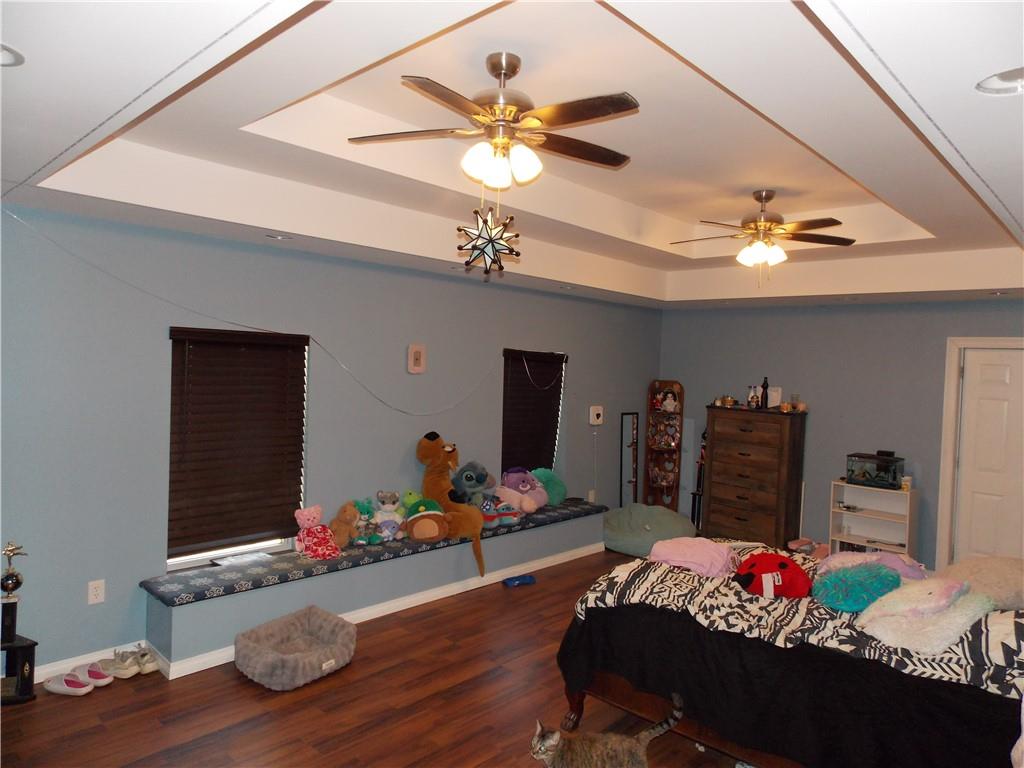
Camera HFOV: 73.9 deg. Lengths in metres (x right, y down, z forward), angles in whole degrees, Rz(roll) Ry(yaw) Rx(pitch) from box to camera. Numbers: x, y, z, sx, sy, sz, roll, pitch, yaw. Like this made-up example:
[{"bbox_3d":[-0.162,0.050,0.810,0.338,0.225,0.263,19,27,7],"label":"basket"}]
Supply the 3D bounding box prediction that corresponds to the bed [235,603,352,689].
[{"bbox_3d":[-1.220,1.501,3.867,0.445,0.200,0.575,3,2,33],"label":"bed"}]

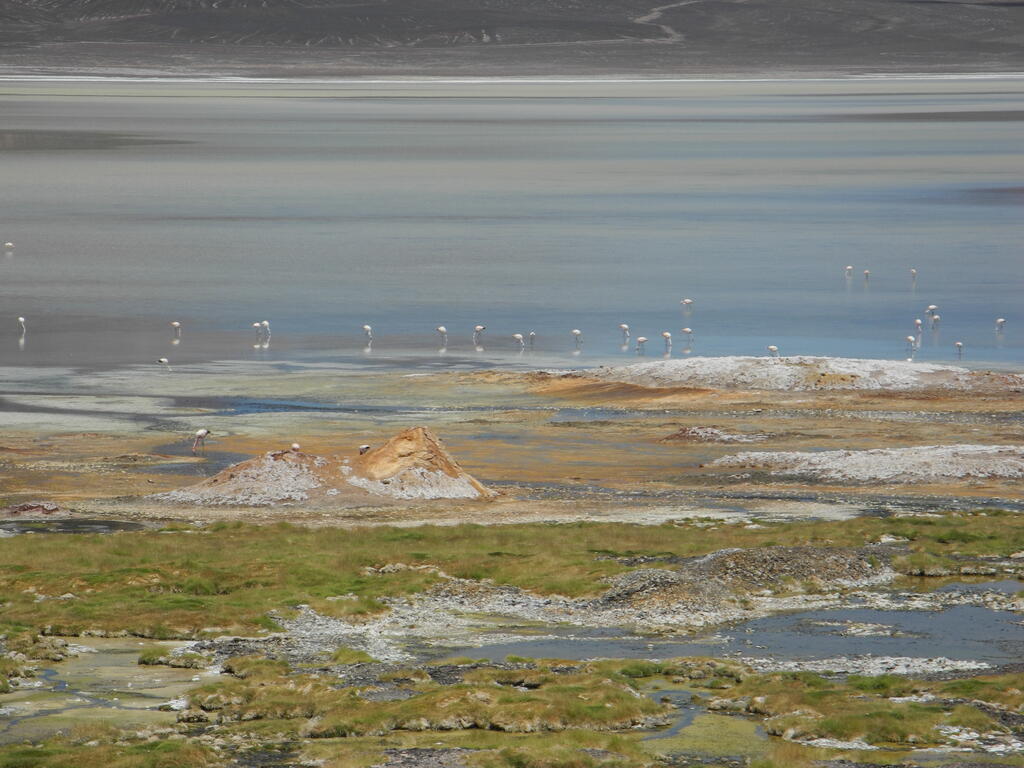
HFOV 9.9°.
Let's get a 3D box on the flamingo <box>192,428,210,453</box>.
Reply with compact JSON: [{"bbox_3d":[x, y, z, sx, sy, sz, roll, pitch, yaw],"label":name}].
[{"bbox_3d":[-10.759,2.003,205.000,0.630,0.900,0.270,-1,3,-11],"label":"flamingo"}]

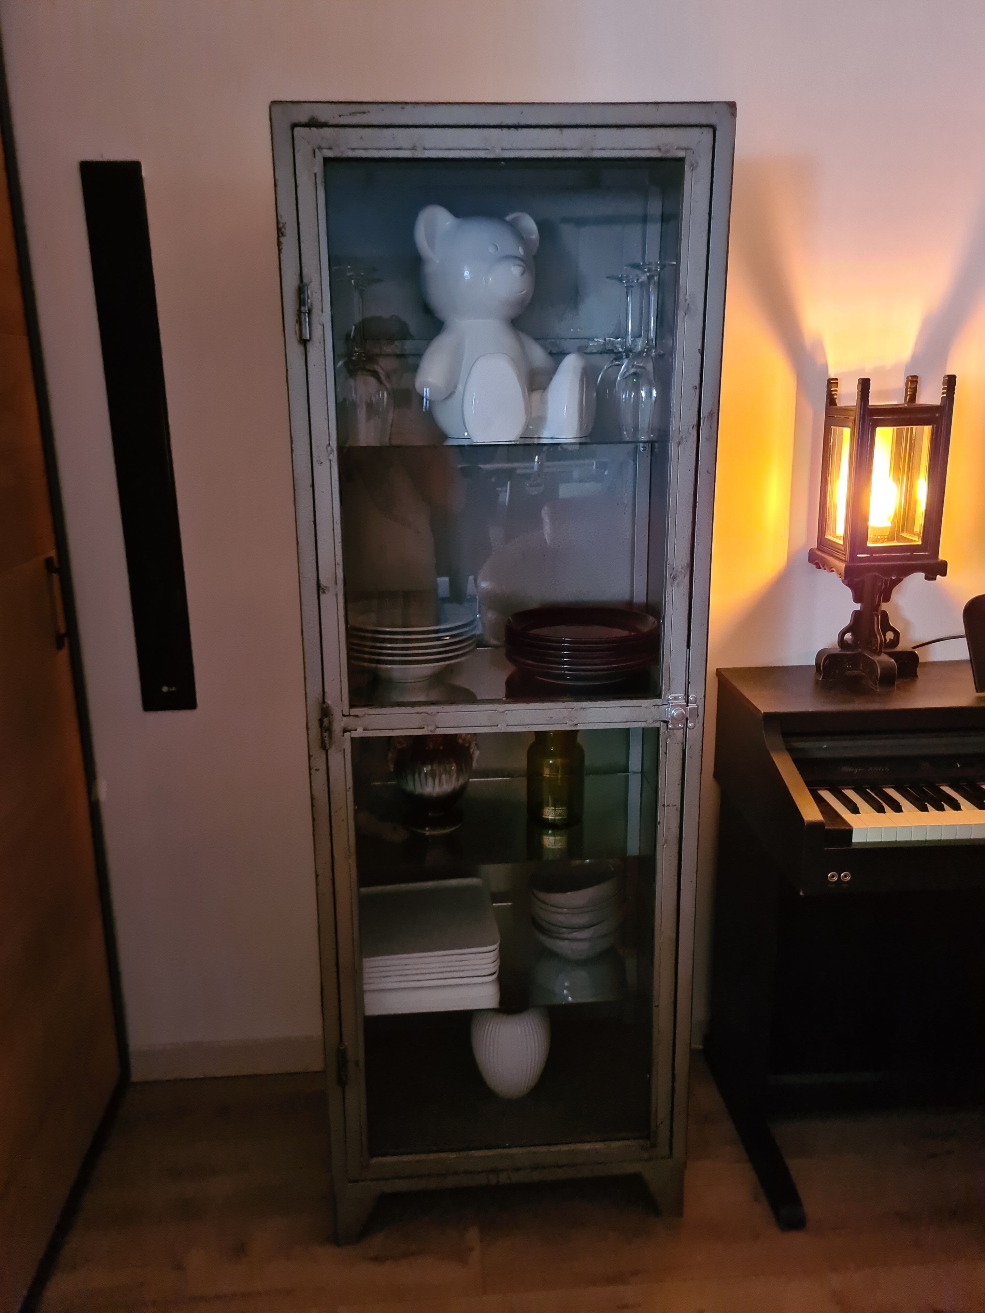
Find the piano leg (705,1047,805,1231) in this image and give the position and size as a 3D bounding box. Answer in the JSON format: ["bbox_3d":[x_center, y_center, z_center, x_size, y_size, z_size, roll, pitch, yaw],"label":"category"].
[{"bbox_3d":[0.503,0.895,1.930,0.045,0.054,0.500,-1,14,-2],"label":"piano leg"}]

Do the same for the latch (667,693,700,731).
[{"bbox_3d":[0.287,0.086,1.481,0.050,0.056,0.020,-2,14,-4],"label":"latch"}]

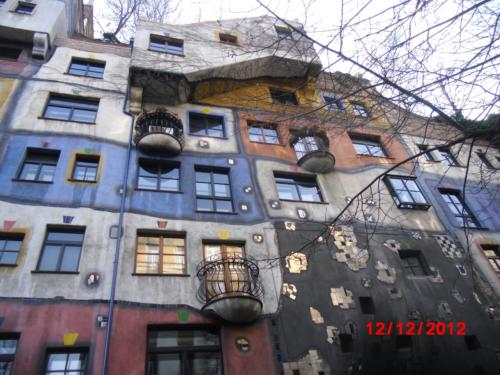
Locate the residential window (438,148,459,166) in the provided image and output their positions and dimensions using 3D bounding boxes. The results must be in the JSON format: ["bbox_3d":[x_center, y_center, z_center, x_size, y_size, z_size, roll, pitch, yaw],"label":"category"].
[{"bbox_3d":[9.901,-1.468,19.514,0.764,1.325,0.200,4,-38,-16],"label":"residential window"}]

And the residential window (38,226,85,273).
[{"bbox_3d":[-5.533,1.865,11.572,1.090,1.554,0.200,4,-38,-16],"label":"residential window"}]

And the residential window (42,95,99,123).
[{"bbox_3d":[-6.776,-2.939,14.933,1.816,1.433,0.200,4,-38,-16],"label":"residential window"}]

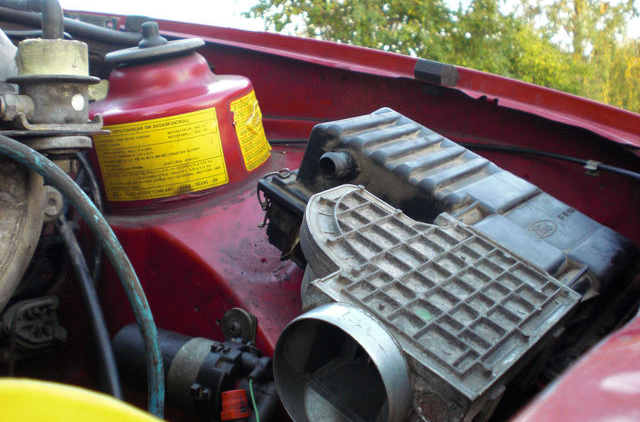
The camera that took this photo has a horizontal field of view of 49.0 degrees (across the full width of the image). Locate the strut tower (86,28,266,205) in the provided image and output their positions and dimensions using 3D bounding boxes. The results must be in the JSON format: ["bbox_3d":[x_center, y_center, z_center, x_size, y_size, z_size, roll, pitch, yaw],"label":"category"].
[{"bbox_3d":[-0.157,-0.107,0.770,0.190,0.175,0.190,6,23,37],"label":"strut tower"}]

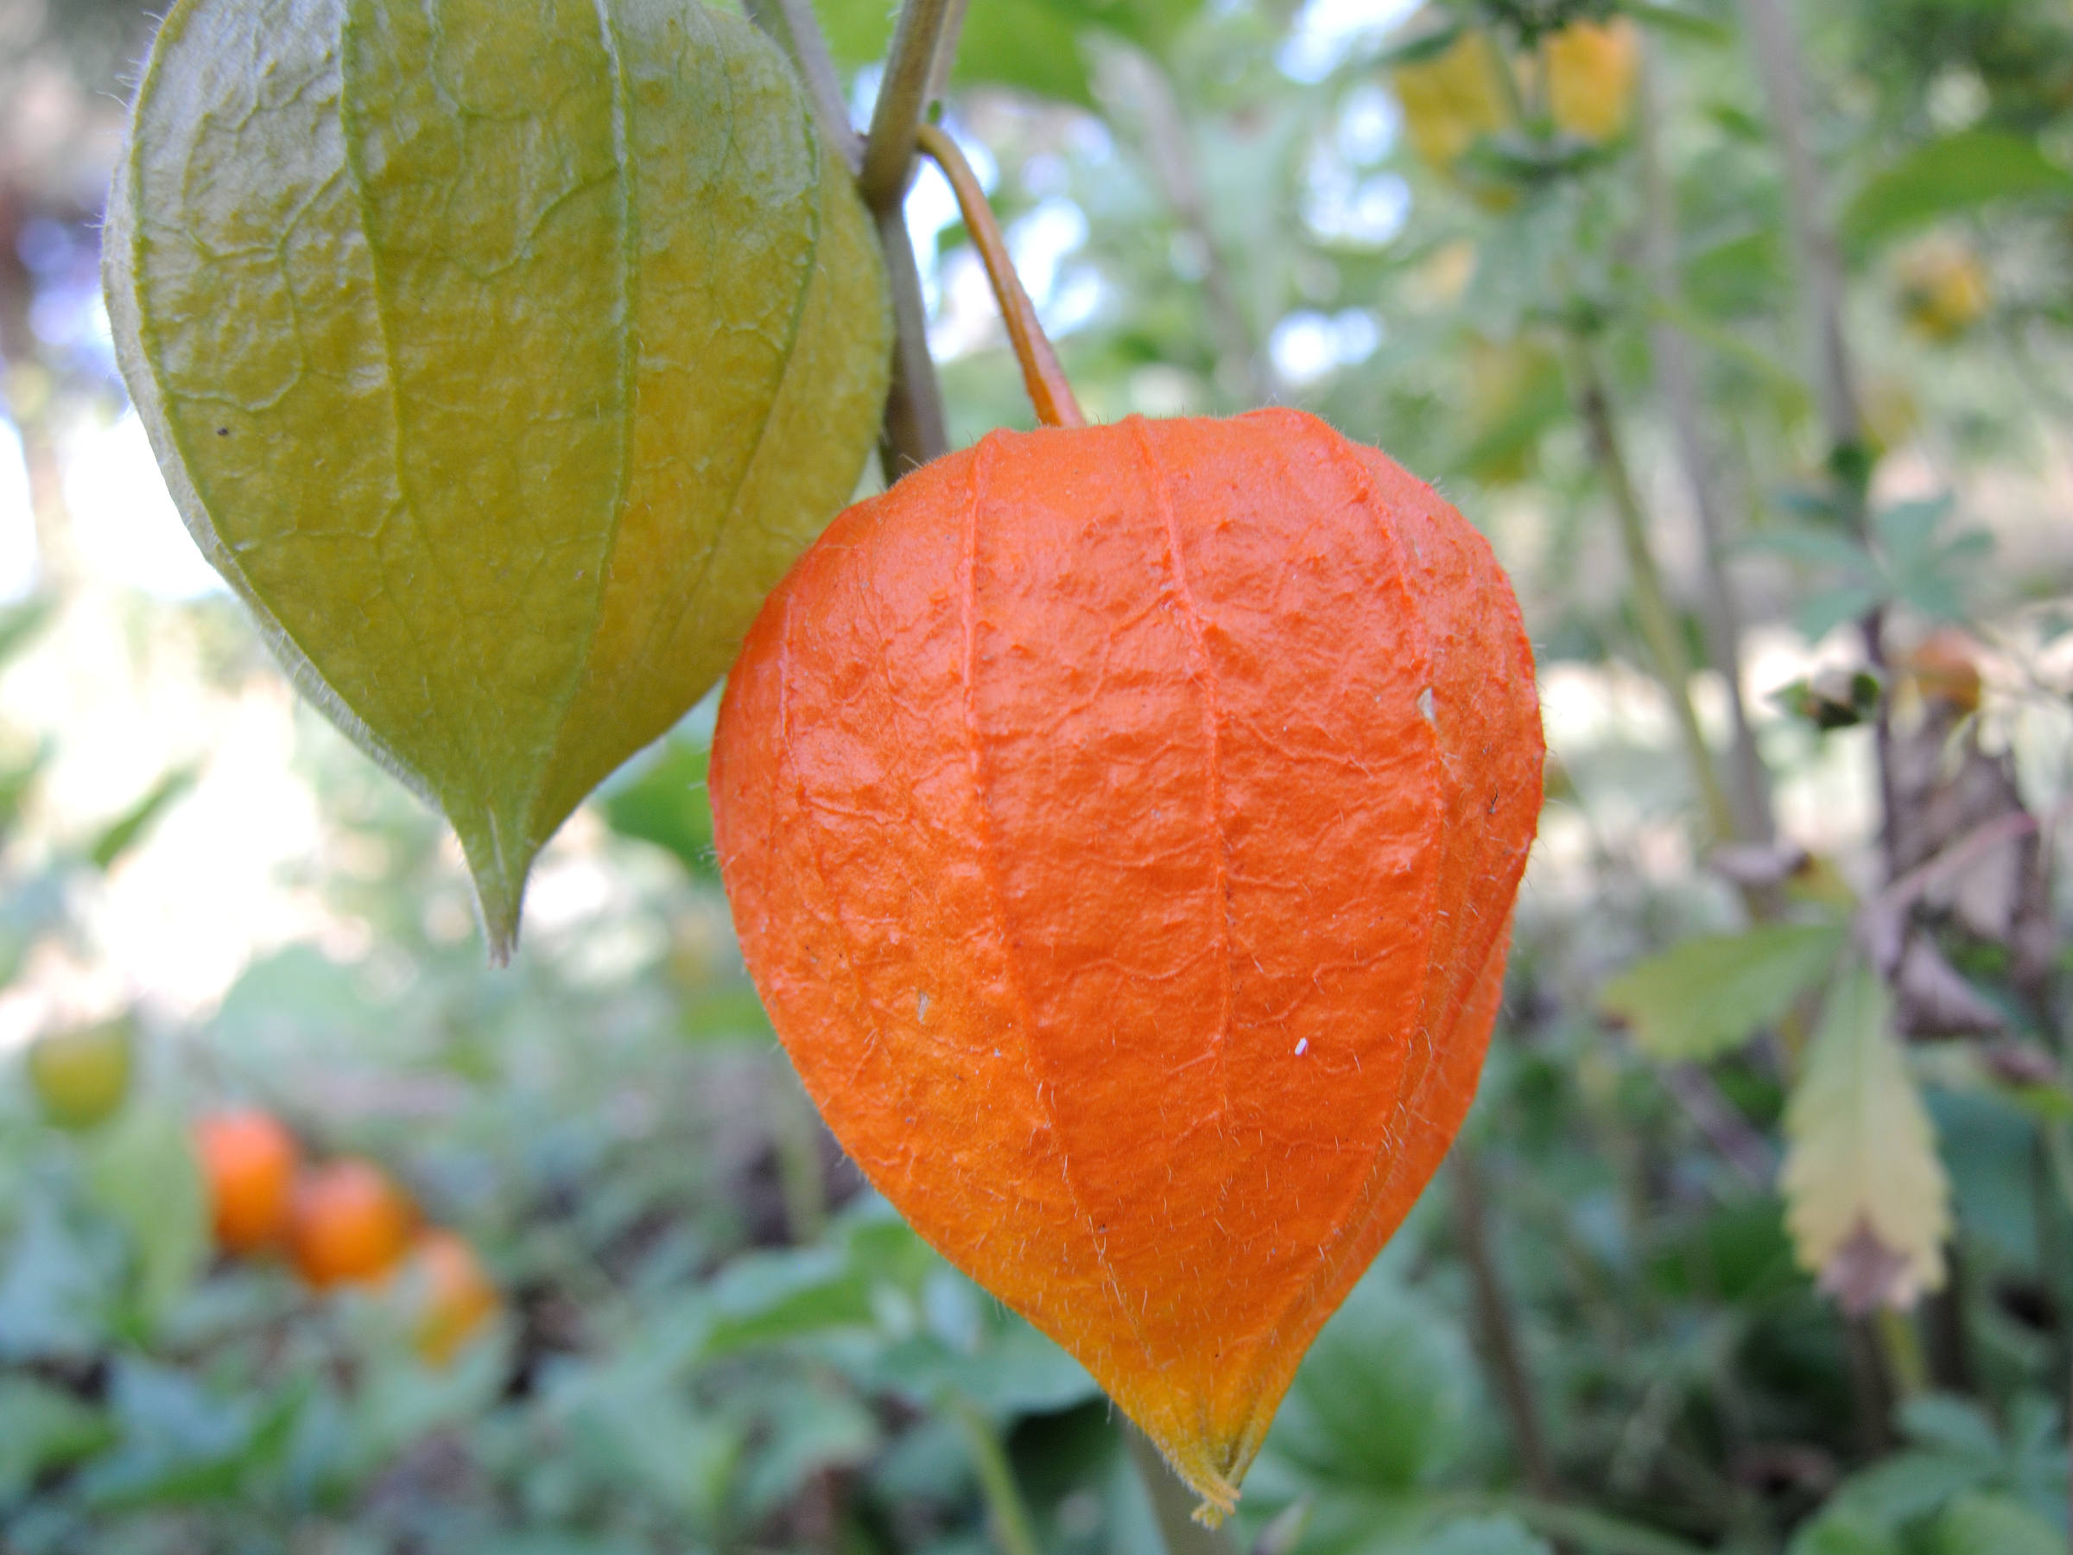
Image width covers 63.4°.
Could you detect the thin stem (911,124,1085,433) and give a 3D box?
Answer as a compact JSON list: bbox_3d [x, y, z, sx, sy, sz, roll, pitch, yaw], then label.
[{"bbox_3d":[-0.002,-0.031,0.105,0.004,0.021,0.004,-28,-3,0],"label":"thin stem"}]

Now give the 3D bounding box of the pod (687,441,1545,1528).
[{"bbox_3d":[0.006,0.011,0.100,0.048,0.066,0.048,-5,3,0],"label":"pod"}]

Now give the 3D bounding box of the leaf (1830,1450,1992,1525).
[{"bbox_3d":[0.312,0.255,0.600,0.055,0.018,0.045,0,24,0],"label":"leaf"}]

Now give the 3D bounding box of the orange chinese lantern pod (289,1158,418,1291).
[{"bbox_3d":[-0.265,0.174,0.650,0.043,0.051,0.043,-2,6,0],"label":"orange chinese lantern pod"}]

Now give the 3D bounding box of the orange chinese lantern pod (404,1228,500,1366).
[{"bbox_3d":[-0.224,0.199,0.640,0.038,0.050,0.038,-2,6,0],"label":"orange chinese lantern pod"}]

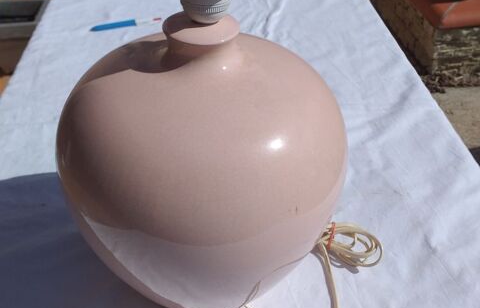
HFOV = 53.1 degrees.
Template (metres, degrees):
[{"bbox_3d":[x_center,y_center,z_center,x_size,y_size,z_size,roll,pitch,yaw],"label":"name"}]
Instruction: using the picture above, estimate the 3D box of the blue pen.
[{"bbox_3d":[-0.205,-0.241,0.898,0.148,0.013,0.013,-15,45,-19],"label":"blue pen"}]

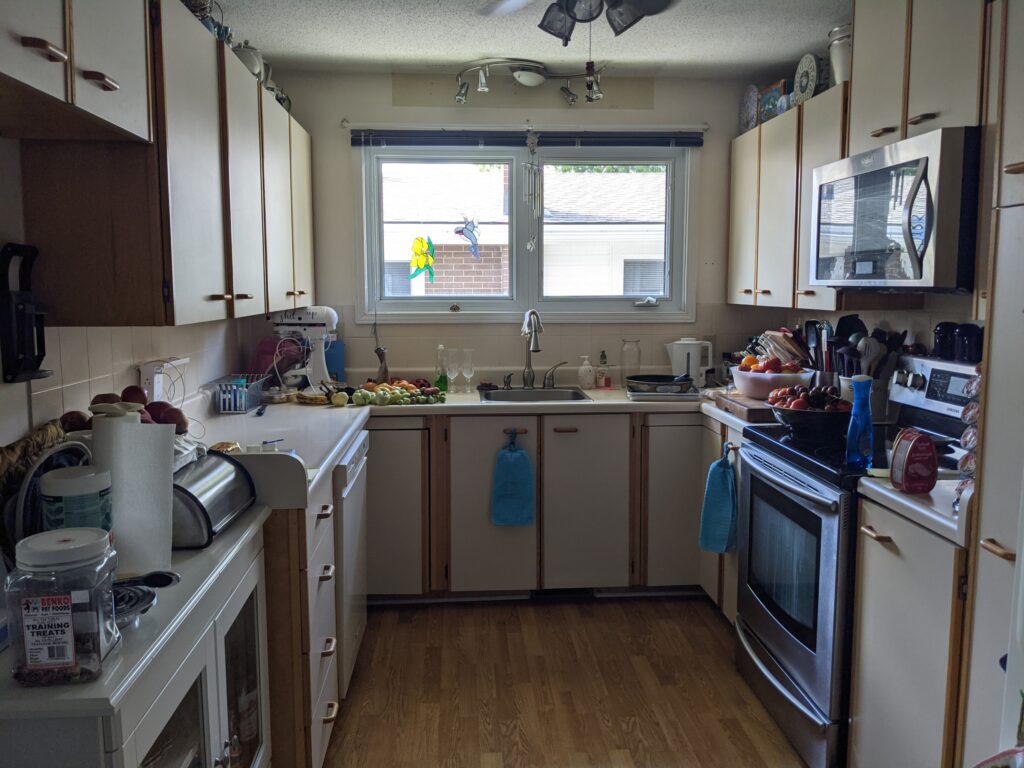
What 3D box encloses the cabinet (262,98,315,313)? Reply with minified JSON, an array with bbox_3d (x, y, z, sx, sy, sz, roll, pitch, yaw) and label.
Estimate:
[{"bbox_3d":[-1.057,-0.703,3.242,0.330,0.790,0.970,-1,7,-4],"label":"cabinet"}]

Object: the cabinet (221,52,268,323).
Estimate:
[{"bbox_3d":[-1.028,-0.632,2.607,0.335,0.810,0.455,-1,7,-4],"label":"cabinet"}]

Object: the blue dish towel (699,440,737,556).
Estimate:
[{"bbox_3d":[0.791,0.422,3.056,0.085,0.420,0.180,-1,7,-4],"label":"blue dish towel"}]

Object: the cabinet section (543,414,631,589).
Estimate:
[{"bbox_3d":[0.298,0.470,3.673,0.374,0.753,0.580,0,7,-4],"label":"cabinet section"}]

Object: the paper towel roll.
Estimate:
[{"bbox_3d":[-0.728,0.210,1.538,0.135,0.285,0.135,-1,7,-4],"label":"paper towel roll"}]

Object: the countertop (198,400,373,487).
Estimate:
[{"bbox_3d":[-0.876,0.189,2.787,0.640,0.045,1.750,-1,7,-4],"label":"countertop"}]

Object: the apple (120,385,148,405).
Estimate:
[{"bbox_3d":[-0.889,0.033,1.880,0.064,0.060,0.064,-1,7,-4],"label":"apple"}]

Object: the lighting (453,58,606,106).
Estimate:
[{"bbox_3d":[0.086,-1.369,3.586,0.690,0.190,0.300,-1,7,-4],"label":"lighting"}]

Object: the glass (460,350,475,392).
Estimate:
[{"bbox_3d":[-0.217,-0.067,3.875,0.070,0.210,0.070,-1,7,-4],"label":"glass"}]

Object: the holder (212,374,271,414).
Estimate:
[{"bbox_3d":[-1.104,0.041,3.281,0.170,0.125,0.345,-1,7,-4],"label":"holder"}]

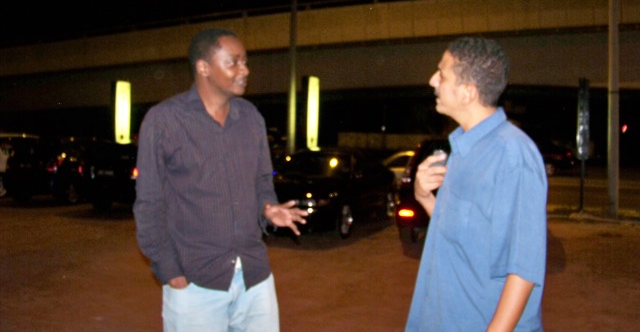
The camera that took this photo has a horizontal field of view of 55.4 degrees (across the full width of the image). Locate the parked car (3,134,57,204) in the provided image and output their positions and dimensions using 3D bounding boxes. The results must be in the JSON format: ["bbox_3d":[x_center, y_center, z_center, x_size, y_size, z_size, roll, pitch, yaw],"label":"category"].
[{"bbox_3d":[-7.936,-0.042,16.272,1.750,1.520,4.300,2,2,18],"label":"parked car"}]

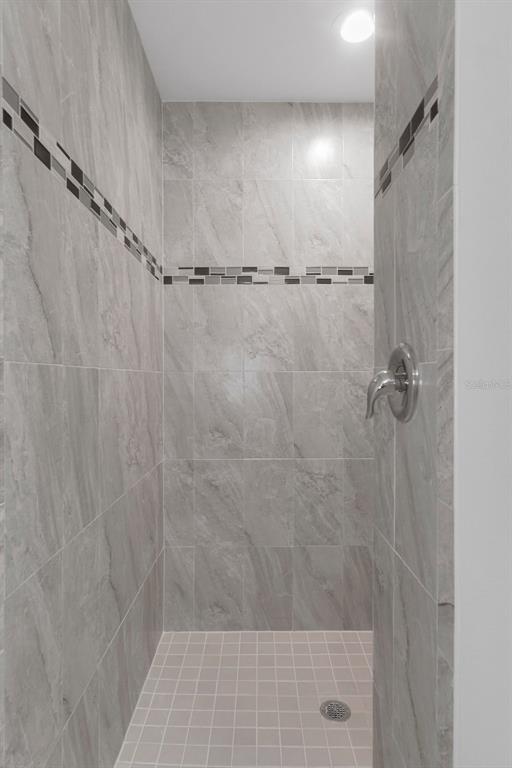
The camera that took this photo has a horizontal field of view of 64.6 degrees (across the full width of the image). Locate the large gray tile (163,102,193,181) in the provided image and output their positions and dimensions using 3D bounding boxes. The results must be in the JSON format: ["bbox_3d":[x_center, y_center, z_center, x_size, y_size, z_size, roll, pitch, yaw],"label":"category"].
[{"bbox_3d":[-0.378,-1.187,1.991,0.151,0.376,0.010,0,1,0],"label":"large gray tile"}]

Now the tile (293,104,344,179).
[{"bbox_3d":[0.306,-1.186,1.990,0.245,0.372,0.010,0,1,0],"label":"tile"}]

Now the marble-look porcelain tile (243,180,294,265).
[{"bbox_3d":[0.061,-0.788,1.995,0.243,0.421,0.010,0,1,0],"label":"marble-look porcelain tile"}]

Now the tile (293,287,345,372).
[{"bbox_3d":[0.309,-0.269,2.001,0.246,0.422,0.010,0,1,0],"label":"tile"}]

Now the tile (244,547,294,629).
[{"bbox_3d":[0.059,0.993,1.964,0.237,0.408,0.010,0,1,0],"label":"tile"}]

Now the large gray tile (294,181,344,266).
[{"bbox_3d":[0.307,-0.788,1.995,0.245,0.421,0.010,0,1,0],"label":"large gray tile"}]

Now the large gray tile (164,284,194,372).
[{"bbox_3d":[-0.379,-0.268,2.002,0.149,0.423,0.010,0,1,0],"label":"large gray tile"}]

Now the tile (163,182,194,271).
[{"bbox_3d":[-0.364,-0.759,1.925,0.139,0.410,0.010,0,1,0],"label":"tile"}]

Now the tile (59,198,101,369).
[{"bbox_3d":[-0.444,-0.244,1.029,0.010,0.399,0.201,0,1,0],"label":"tile"}]

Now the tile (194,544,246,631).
[{"bbox_3d":[-0.175,0.971,1.925,0.232,0.404,0.010,0,1,0],"label":"tile"}]

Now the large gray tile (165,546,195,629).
[{"bbox_3d":[-0.382,1.020,2.019,0.150,0.424,0.010,0,1,0],"label":"large gray tile"}]

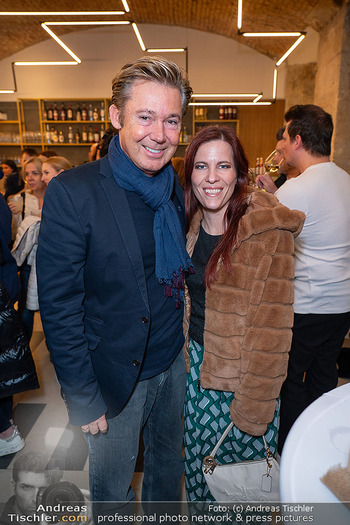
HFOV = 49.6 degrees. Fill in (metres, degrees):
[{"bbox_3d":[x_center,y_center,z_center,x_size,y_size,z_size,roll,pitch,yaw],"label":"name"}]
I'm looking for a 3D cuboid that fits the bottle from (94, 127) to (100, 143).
[{"bbox_3d":[-1.522,-2.485,7.414,0.080,0.296,0.080,0,15,0],"label":"bottle"}]

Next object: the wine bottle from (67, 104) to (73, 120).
[{"bbox_3d":[-2.018,-2.890,7.309,0.082,0.293,0.082,0,15,0],"label":"wine bottle"}]

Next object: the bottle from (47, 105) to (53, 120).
[{"bbox_3d":[-2.395,-2.887,7.310,0.082,0.286,0.082,0,15,0],"label":"bottle"}]

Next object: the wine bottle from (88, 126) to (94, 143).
[{"bbox_3d":[-1.639,-2.491,7.413,0.080,0.308,0.080,0,15,0],"label":"wine bottle"}]

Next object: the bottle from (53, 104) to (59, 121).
[{"bbox_3d":[-2.202,-2.778,7.011,0.080,0.310,0.080,0,13,0],"label":"bottle"}]

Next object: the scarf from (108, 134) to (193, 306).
[{"bbox_3d":[-0.073,-0.111,1.016,0.200,0.450,0.230,-8,17,-29],"label":"scarf"}]

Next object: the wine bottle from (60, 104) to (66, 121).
[{"bbox_3d":[-2.060,-2.778,7.011,0.080,0.310,0.080,0,13,0],"label":"wine bottle"}]

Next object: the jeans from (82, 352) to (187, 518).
[{"bbox_3d":[-0.131,0.755,1.323,0.380,0.990,0.270,-6,13,-23],"label":"jeans"}]

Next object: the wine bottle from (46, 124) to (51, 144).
[{"bbox_3d":[-2.471,-2.505,7.411,0.077,0.347,0.077,0,15,0],"label":"wine bottle"}]

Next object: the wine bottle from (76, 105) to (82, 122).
[{"bbox_3d":[-1.768,-2.769,7.012,0.078,0.305,0.078,0,13,0],"label":"wine bottle"}]

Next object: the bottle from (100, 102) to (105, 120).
[{"bbox_3d":[-1.335,-2.778,7.011,0.075,0.320,0.075,0,13,0],"label":"bottle"}]

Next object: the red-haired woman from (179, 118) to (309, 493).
[{"bbox_3d":[0.151,0.431,1.293,0.500,1.690,0.360,2,13,11],"label":"red-haired woman"}]

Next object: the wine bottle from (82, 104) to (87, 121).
[{"bbox_3d":[-1.745,-2.888,7.309,0.080,0.289,0.080,0,15,0],"label":"wine bottle"}]

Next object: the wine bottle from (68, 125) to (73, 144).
[{"bbox_3d":[-1.951,-2.393,7.097,0.077,0.315,0.077,0,13,0],"label":"wine bottle"}]

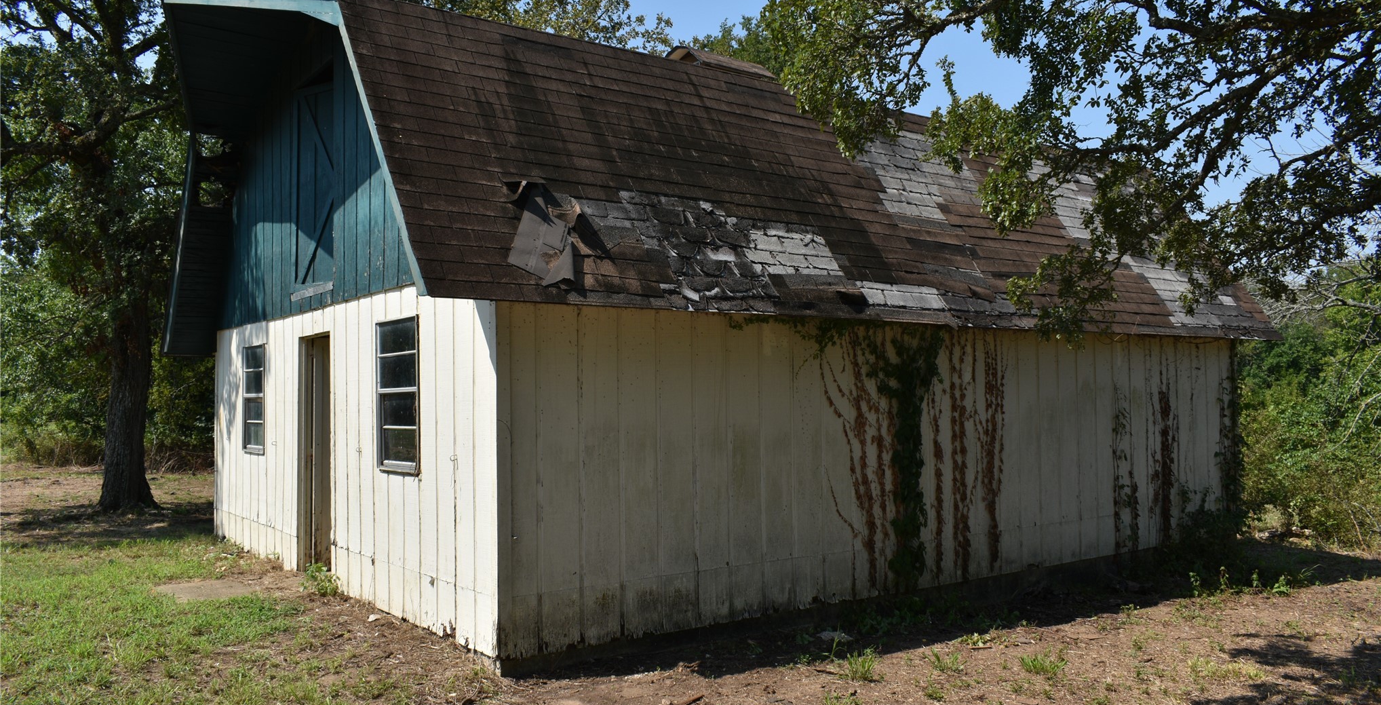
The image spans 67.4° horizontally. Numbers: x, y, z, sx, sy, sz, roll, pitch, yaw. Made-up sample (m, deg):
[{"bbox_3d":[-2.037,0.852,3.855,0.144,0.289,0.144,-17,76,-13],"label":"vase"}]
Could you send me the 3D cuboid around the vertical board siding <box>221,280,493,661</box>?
[{"bbox_3d":[-3.327,0.803,9.199,0.100,2.380,7.300,1,-3,-37],"label":"vertical board siding"}]

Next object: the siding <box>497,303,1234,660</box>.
[{"bbox_3d":[2.483,0.823,9.038,9.160,2.200,0.100,1,-3,-37],"label":"siding"}]

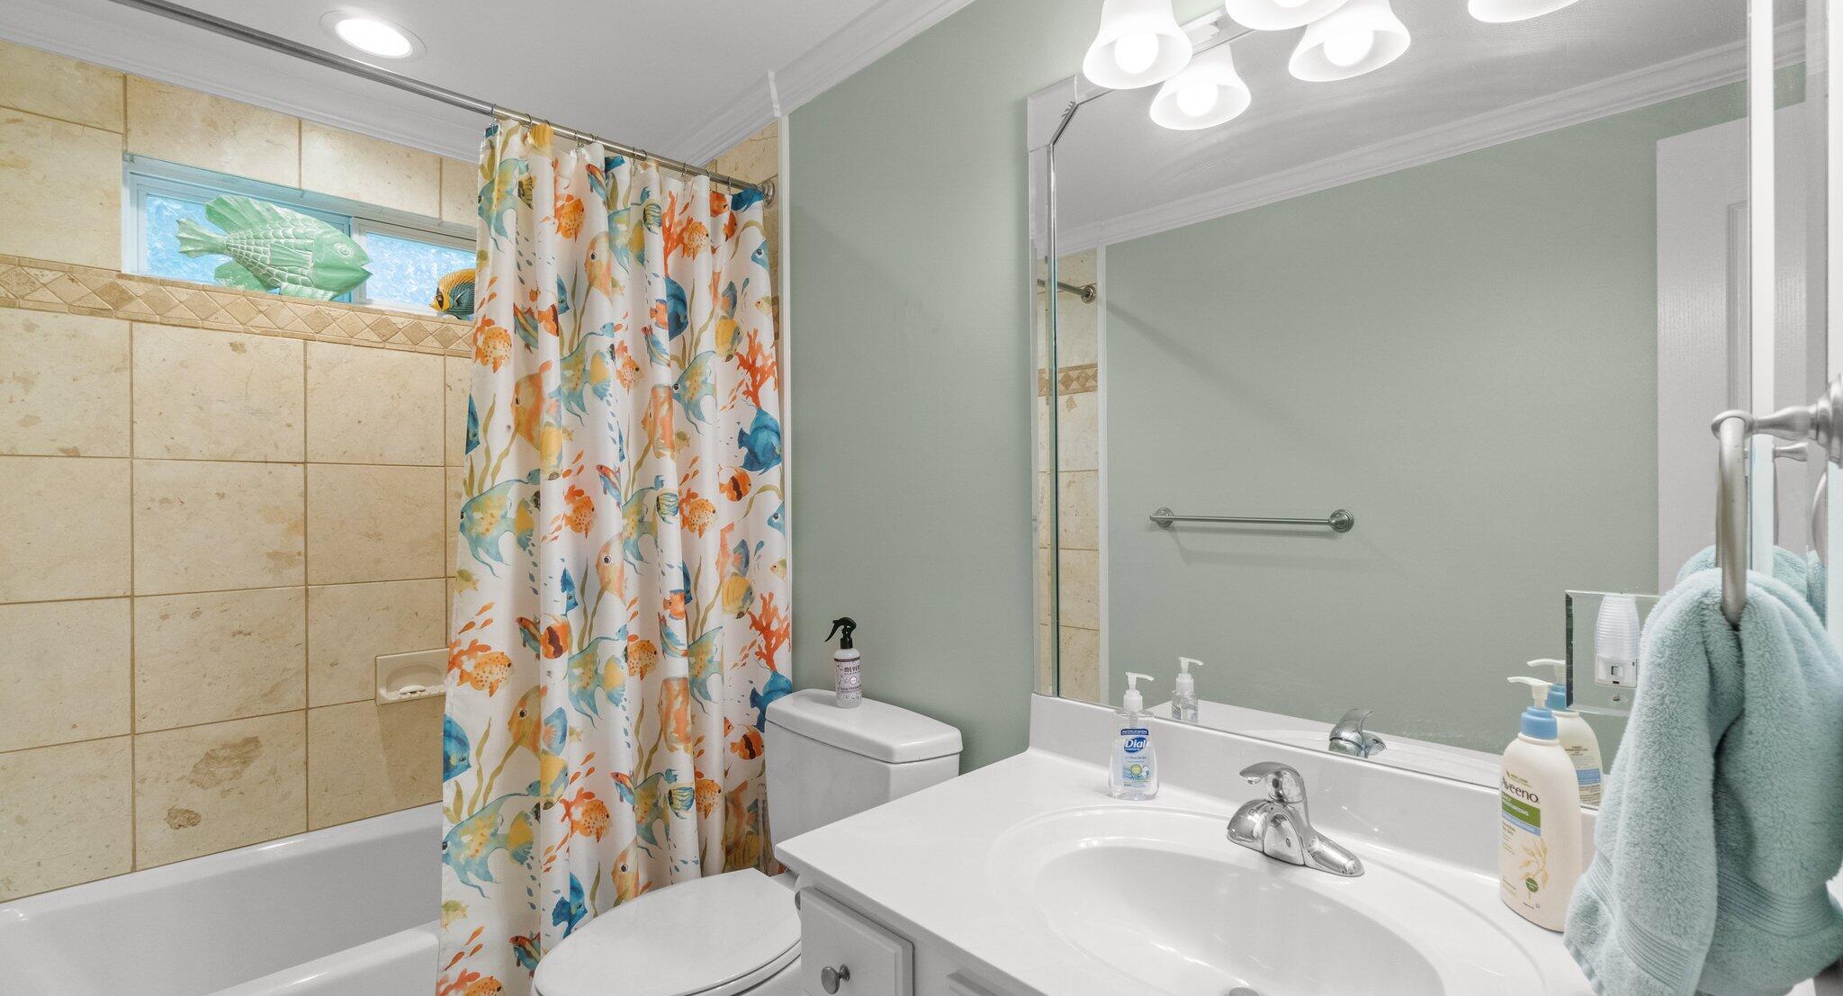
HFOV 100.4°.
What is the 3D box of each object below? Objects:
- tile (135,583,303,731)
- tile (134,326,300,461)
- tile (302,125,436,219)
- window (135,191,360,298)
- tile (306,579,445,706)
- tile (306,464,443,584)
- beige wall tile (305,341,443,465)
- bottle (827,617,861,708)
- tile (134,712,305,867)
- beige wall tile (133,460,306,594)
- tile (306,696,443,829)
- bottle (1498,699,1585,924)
[{"bbox_3d":[-1.685,0.383,1.858,0.305,0.308,0.010,0,0,-44],"label":"tile"},{"bbox_3d":[-1.690,-0.245,1.861,0.305,0.308,0.010,0,0,-44],"label":"tile"},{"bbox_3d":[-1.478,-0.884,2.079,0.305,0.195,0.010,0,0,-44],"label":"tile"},{"bbox_3d":[-1.754,-0.646,2.018,0.414,0.227,0.040,0,0,-44],"label":"window"},{"bbox_3d":[-1.462,0.383,2.076,0.305,0.308,0.010,0,0,-44],"label":"tile"},{"bbox_3d":[-1.457,0.068,2.071,0.307,0.307,0.010,0,0,-44],"label":"tile"},{"bbox_3d":[-1.460,-0.244,2.072,0.307,0.307,0.010,0,0,-44],"label":"beige wall tile"},{"bbox_3d":[-0.173,0.367,1.716,0.078,0.198,0.056,0,0,-6],"label":"bottle"},{"bbox_3d":[-1.678,0.693,1.854,0.307,0.307,0.010,0,0,-44],"label":"tile"},{"bbox_3d":[-1.687,0.069,1.860,0.305,0.308,0.010,0,0,-44],"label":"beige wall tile"},{"bbox_3d":[-1.453,0.692,2.071,0.307,0.307,0.010,0,0,-44],"label":"tile"},{"bbox_3d":[0.653,0.315,0.811,0.058,0.240,0.083,-1,0,2],"label":"bottle"}]

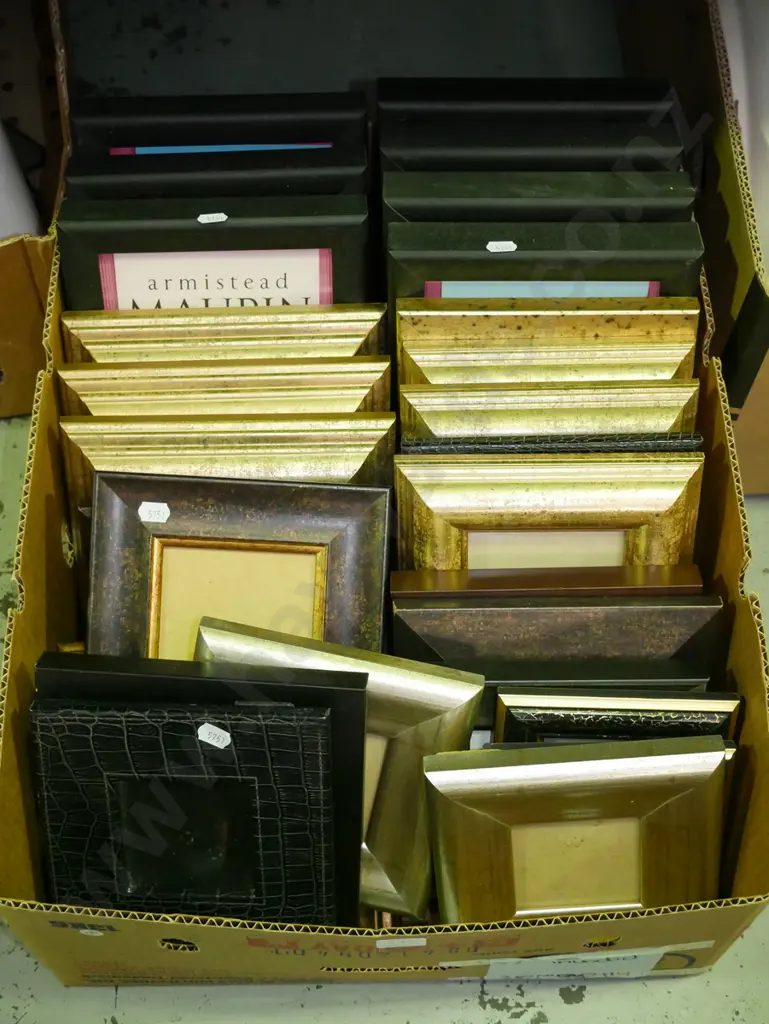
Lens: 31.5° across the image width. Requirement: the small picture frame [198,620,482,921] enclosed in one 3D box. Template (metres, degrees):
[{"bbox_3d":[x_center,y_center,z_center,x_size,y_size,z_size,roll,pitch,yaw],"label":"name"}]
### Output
[{"bbox_3d":[-0.040,0.153,0.794,0.163,0.160,0.022,12,19,-3],"label":"small picture frame"}]

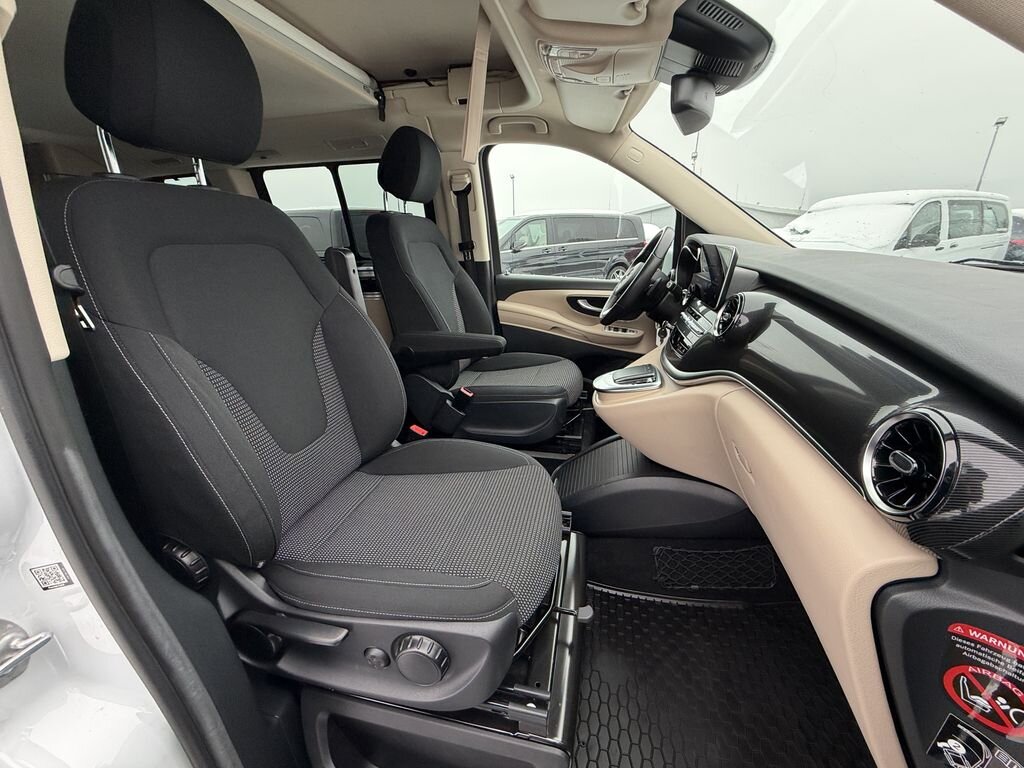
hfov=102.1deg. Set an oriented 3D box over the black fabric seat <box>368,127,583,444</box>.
[{"bbox_3d":[-0.097,-0.377,1.529,0.740,1.050,0.590,2,19,12],"label":"black fabric seat"}]

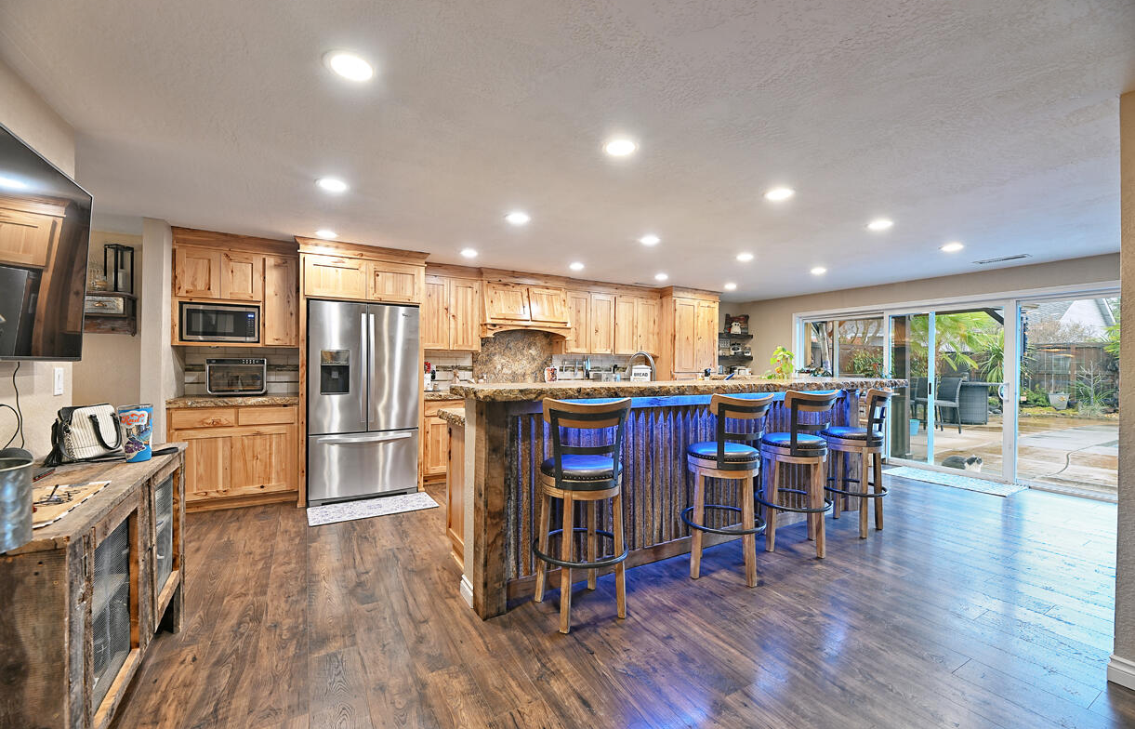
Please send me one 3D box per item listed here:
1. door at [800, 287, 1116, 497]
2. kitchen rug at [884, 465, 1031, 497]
[{"bbox_3d":[4.379,0.264,5.190,0.120,2.000,3.400,0,0,-30],"label":"door"},{"bbox_3d":[4.214,1.273,4.880,0.517,0.009,1.109,0,0,-29],"label":"kitchen rug"}]

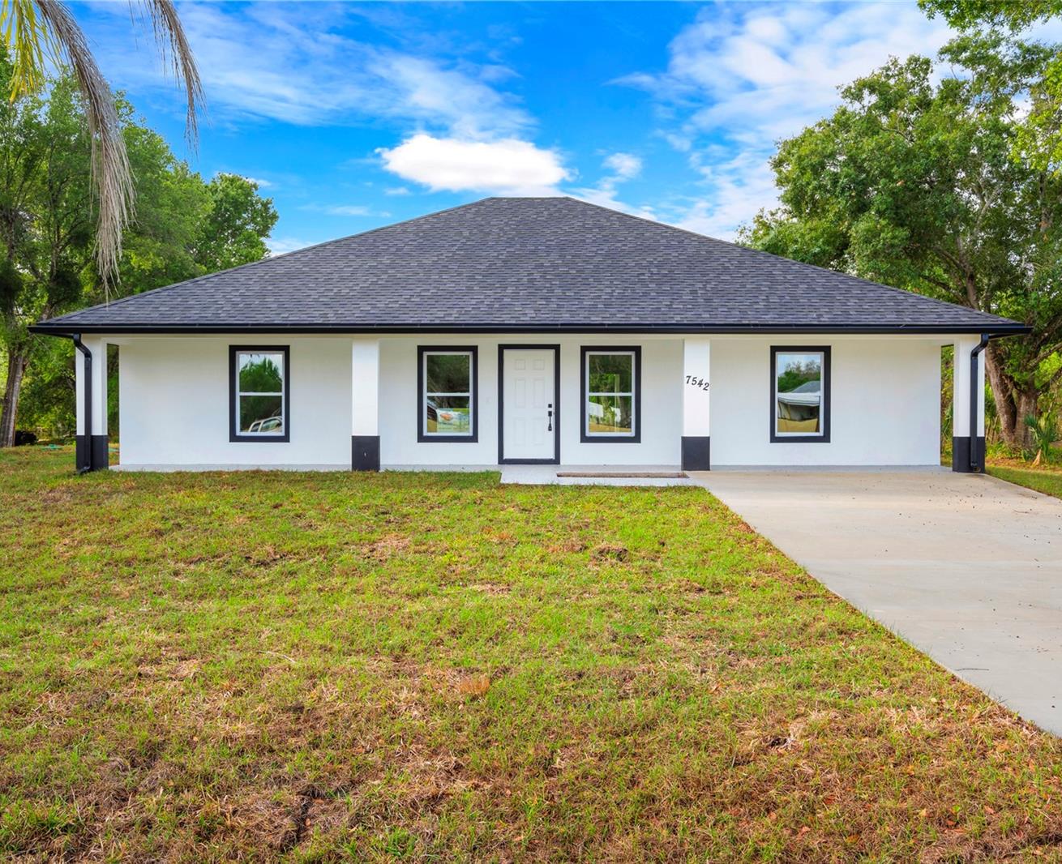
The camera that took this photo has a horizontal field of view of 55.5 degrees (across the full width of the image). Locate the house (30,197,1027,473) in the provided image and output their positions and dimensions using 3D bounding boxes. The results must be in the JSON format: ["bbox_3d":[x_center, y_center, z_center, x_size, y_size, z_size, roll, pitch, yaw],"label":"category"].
[{"bbox_3d":[-0.030,-2.470,23.600,16.350,6.000,14.400,0,1,0],"label":"house"}]

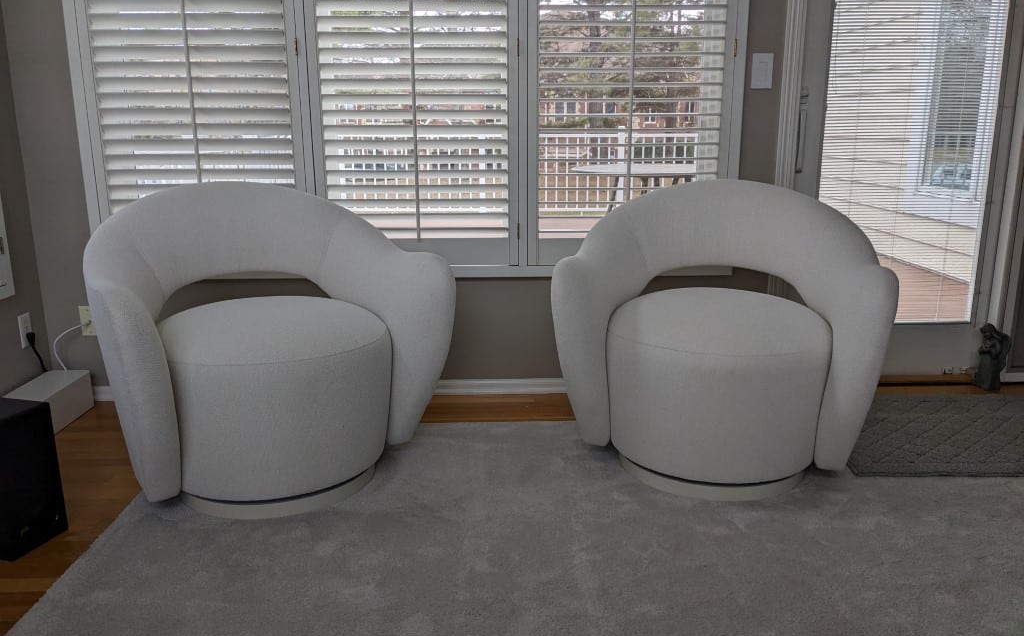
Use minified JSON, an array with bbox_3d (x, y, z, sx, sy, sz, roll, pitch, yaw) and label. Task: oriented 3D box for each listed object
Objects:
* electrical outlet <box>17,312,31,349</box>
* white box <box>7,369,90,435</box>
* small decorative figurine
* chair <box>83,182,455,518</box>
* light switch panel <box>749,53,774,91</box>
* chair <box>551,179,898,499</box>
[{"bbox_3d":[-1.684,0.046,2.775,0.010,0.115,0.070,-1,13,-2],"label":"electrical outlet"},{"bbox_3d":[-1.587,0.302,2.704,0.156,0.134,0.405,-1,13,-4],"label":"white box"},{"bbox_3d":[1.833,0.143,3.047,0.105,0.255,0.100,-9,15,-33],"label":"small decorative figurine"},{"bbox_3d":[-0.688,0.050,2.220,0.870,0.810,0.750,-9,16,-33],"label":"chair"},{"bbox_3d":[0.871,-0.856,2.770,0.072,0.116,0.010,-1,13,-2],"label":"light switch panel"},{"bbox_3d":[0.588,0.024,2.307,0.870,0.810,0.750,4,14,17],"label":"chair"}]

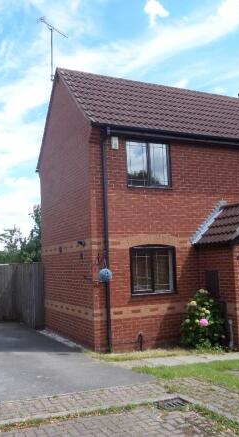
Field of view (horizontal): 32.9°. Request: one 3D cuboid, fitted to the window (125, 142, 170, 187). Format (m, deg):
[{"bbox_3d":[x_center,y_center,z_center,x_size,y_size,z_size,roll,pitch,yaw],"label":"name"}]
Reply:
[{"bbox_3d":[0.693,-1.242,9.513,1.160,1.090,0.100,0,-6,-23],"label":"window"}]

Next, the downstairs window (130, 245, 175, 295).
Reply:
[{"bbox_3d":[0.772,1.156,9.282,1.160,1.130,0.100,0,-6,-23],"label":"downstairs window"}]

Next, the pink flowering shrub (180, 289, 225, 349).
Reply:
[{"bbox_3d":[1.753,2.225,8.966,0.920,1.200,0.820,0,-6,-23],"label":"pink flowering shrub"}]

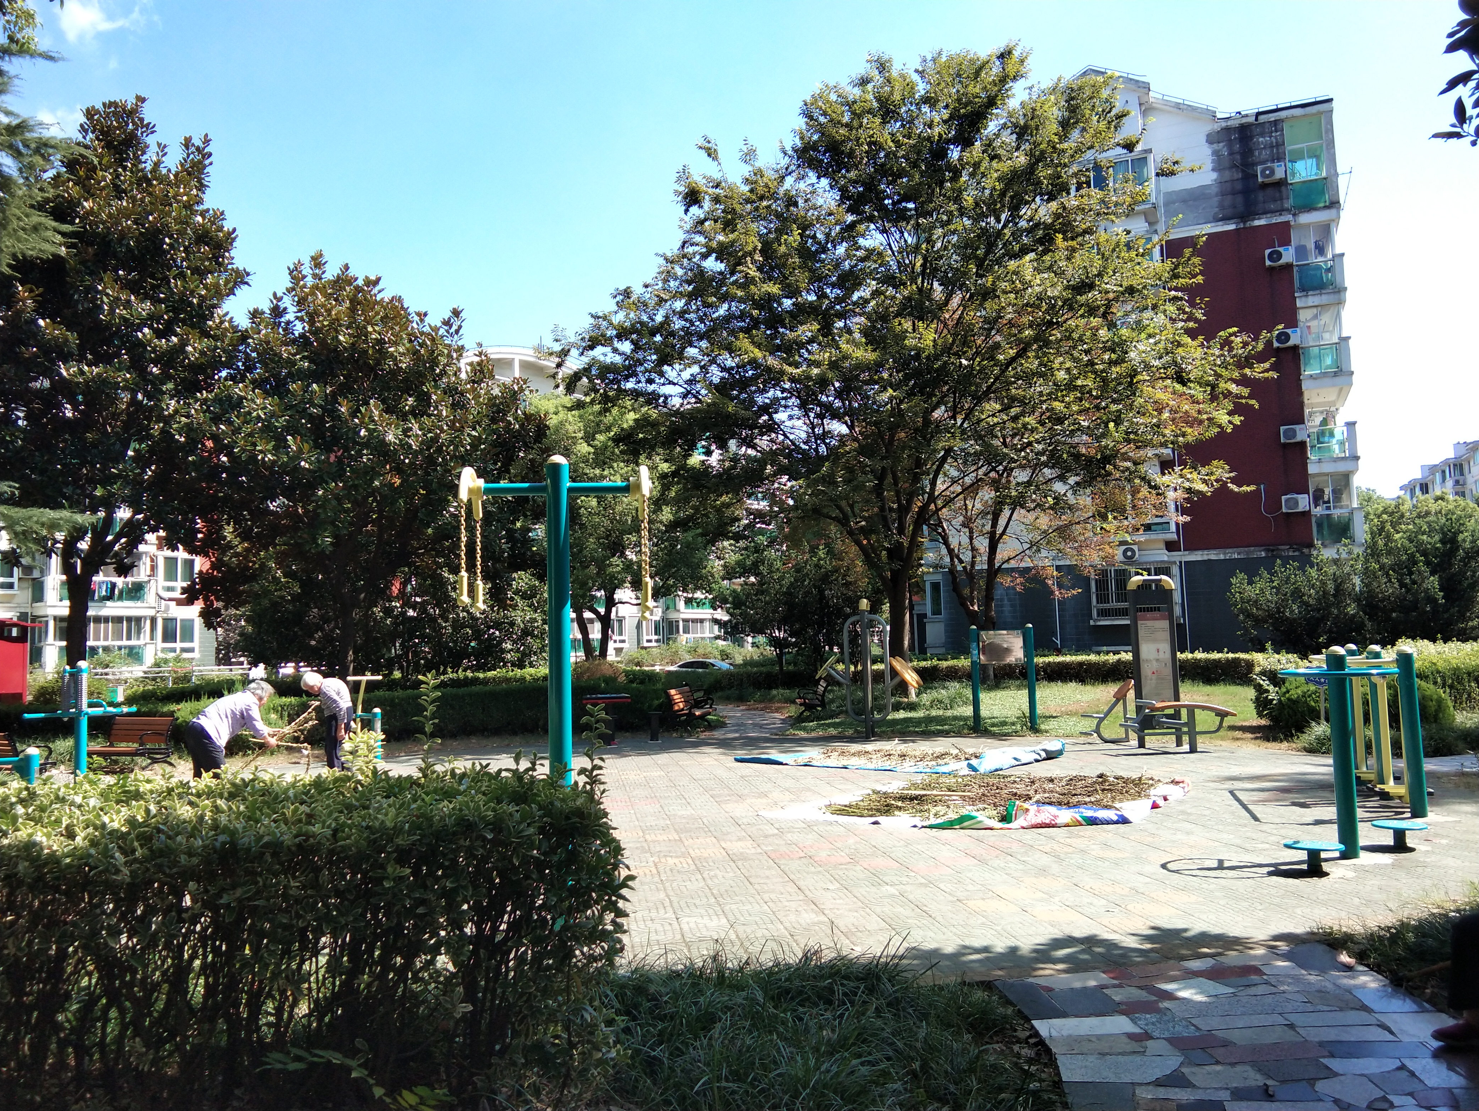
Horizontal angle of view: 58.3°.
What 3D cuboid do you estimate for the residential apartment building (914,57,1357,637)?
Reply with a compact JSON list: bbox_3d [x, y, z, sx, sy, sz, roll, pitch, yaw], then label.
[{"bbox_3d":[17.233,-6.107,57.266,14.500,21.700,22.000,-3,-4,21],"label":"residential apartment building"}]

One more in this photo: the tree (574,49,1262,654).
[{"bbox_3d":[3.453,-3.554,26.298,13.000,13.300,12.000,-2,-4,0],"label":"tree"}]

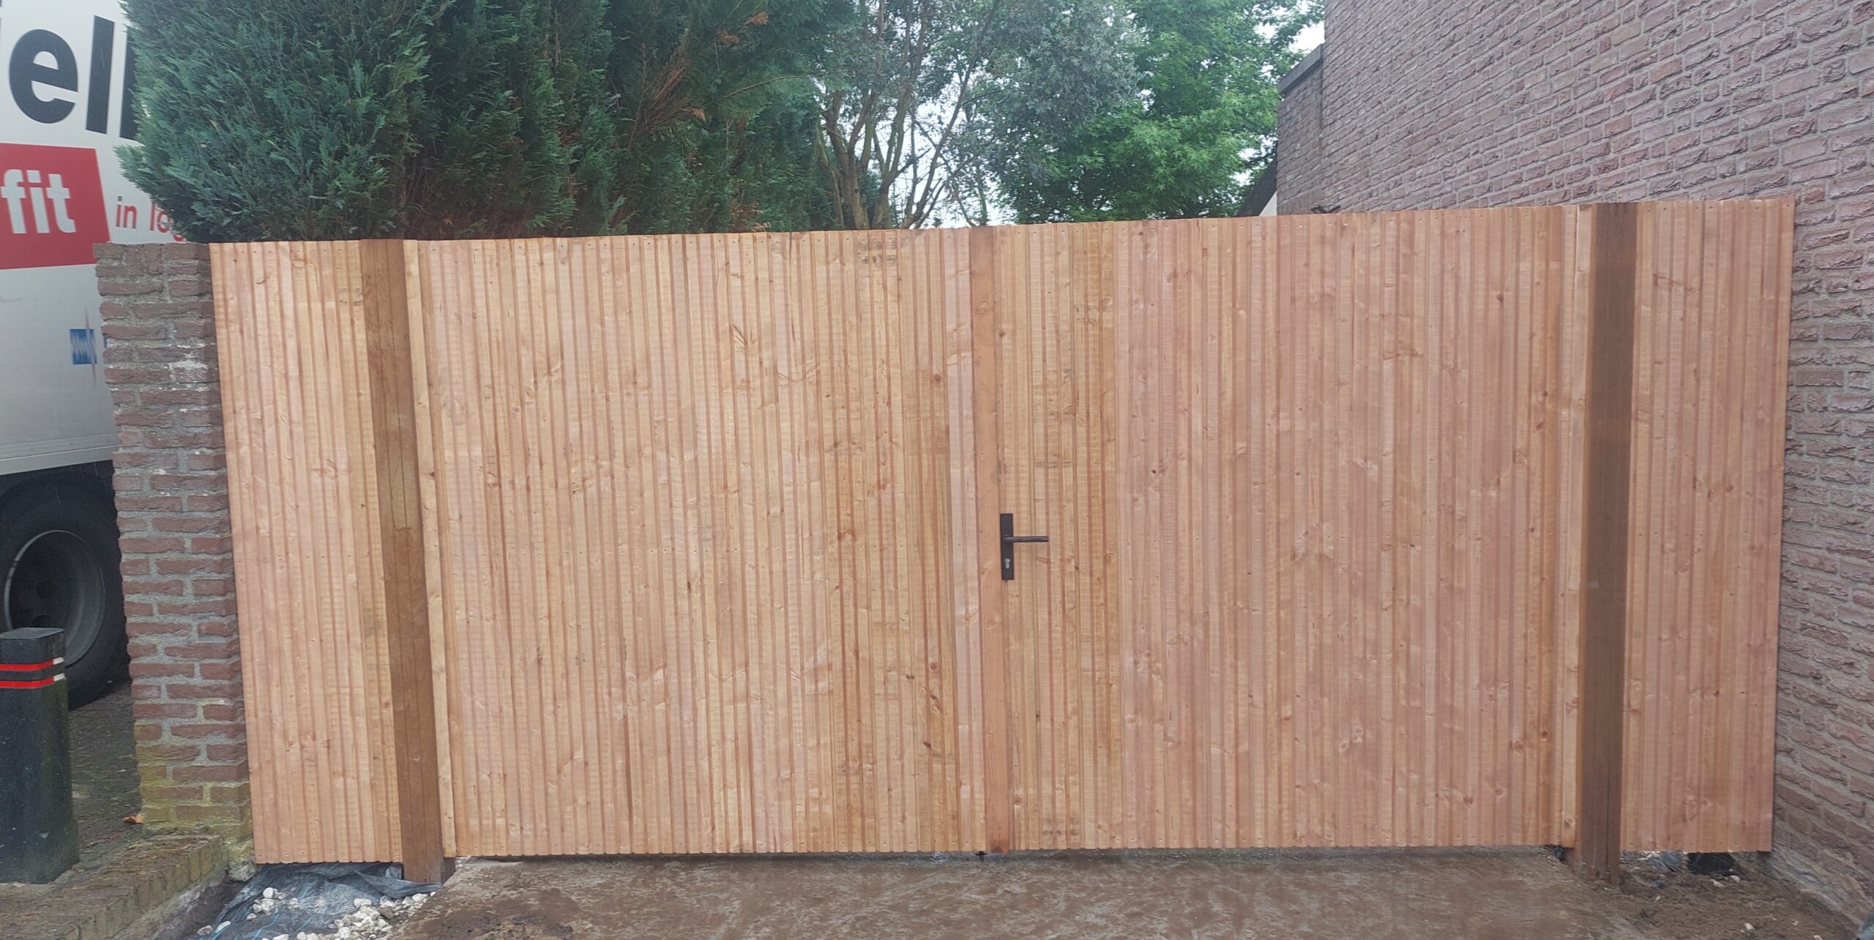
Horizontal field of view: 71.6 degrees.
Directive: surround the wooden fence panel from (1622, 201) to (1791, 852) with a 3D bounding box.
[{"bbox_3d":[2.275,0.188,3.886,0.470,1.950,0.060,-1,6,2],"label":"wooden fence panel"}]

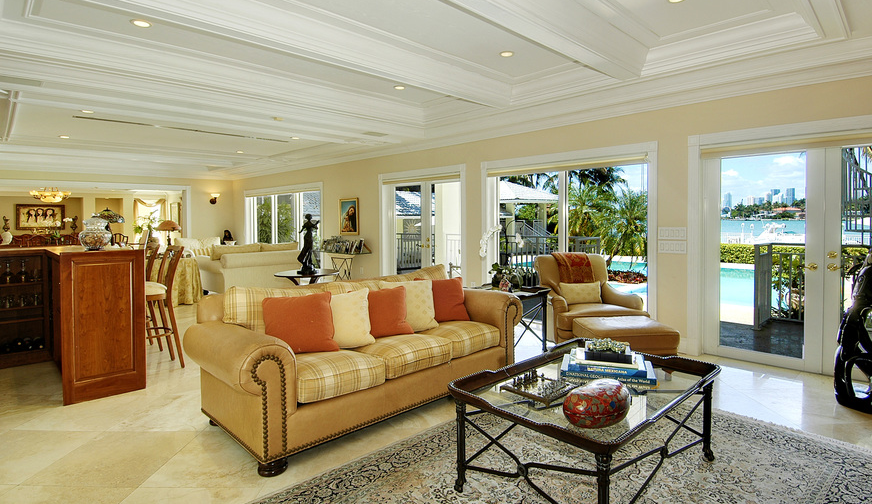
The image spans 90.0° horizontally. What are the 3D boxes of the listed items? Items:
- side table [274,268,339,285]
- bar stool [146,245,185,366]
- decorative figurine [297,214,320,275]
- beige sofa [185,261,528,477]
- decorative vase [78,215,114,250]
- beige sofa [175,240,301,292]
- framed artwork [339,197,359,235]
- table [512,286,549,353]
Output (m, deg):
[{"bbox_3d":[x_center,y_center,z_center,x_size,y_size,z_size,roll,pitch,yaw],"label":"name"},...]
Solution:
[{"bbox_3d":[-1.613,0.606,5.483,0.788,0.669,0.788,-5,7,-43],"label":"side table"},{"bbox_3d":[-2.614,0.510,3.954,0.535,1.133,0.443,-5,7,-43],"label":"bar stool"},{"bbox_3d":[-1.627,-0.104,5.499,0.278,0.743,0.227,1,5,14],"label":"decorative figurine"},{"bbox_3d":[-0.462,0.661,3.217,2.234,0.927,1.009,-5,6,-41],"label":"beige sofa"},{"bbox_3d":[-2.634,-0.143,3.359,0.211,0.278,0.211,-5,7,-43],"label":"decorative vase"},{"bbox_3d":[-3.661,0.242,8.730,1.647,0.875,1.050,-5,7,-43],"label":"beige sofa"},{"bbox_3d":[-1.701,-0.693,8.634,0.051,0.710,0.649,-5,7,-43],"label":"framed artwork"},{"bbox_3d":[0.702,0.694,4.445,0.721,0.638,0.700,-5,7,-43],"label":"table"}]

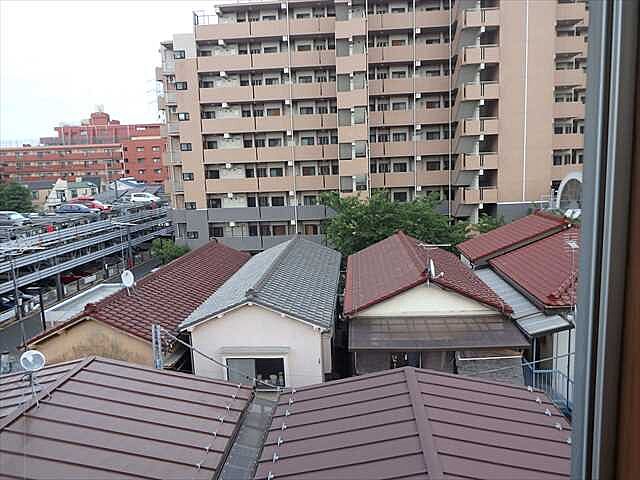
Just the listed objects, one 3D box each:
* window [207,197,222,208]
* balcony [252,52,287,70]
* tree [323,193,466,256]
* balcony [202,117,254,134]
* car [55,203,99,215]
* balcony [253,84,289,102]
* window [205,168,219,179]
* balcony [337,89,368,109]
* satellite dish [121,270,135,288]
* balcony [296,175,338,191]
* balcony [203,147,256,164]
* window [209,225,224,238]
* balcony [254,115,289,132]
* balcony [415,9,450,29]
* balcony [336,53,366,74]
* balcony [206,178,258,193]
[{"bbox_3d":[-10.473,-3.658,44.241,1.450,1.080,0.120,-2,8,4],"label":"window"},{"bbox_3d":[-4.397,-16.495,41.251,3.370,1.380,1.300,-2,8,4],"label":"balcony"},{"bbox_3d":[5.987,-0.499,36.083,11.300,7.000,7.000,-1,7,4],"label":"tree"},{"bbox_3d":[-8.687,-10.943,42.939,4.928,1.350,1.300,-1,7,4],"label":"balcony"},{"bbox_3d":[-29.026,-3.727,53.000,4.500,1.450,1.720,-1,7,8],"label":"car"},{"bbox_3d":[-4.525,-13.859,42.322,3.480,1.350,1.300,-1,8,5],"label":"balcony"},{"bbox_3d":[-10.585,-6.436,43.876,1.380,1.030,0.120,-2,8,4],"label":"window"},{"bbox_3d":[2.838,-12.205,38.749,2.540,1.500,1.300,-1,8,5],"label":"balcony"},{"bbox_3d":[-5.572,1.145,12.856,0.250,0.500,0.460,2,9,28],"label":"satellite dish"},{"bbox_3d":[-0.201,-5.504,43.078,3.927,1.350,1.300,-1,7,4],"label":"balcony"},{"bbox_3d":[-8.564,-8.117,43.282,4.968,1.350,1.300,-1,7,4],"label":"balcony"},{"bbox_3d":[-10.603,-0.871,45.454,1.500,1.250,0.150,-1,8,5],"label":"window"},{"bbox_3d":[-4.192,-10.927,41.984,3.350,1.360,1.300,-2,8,4],"label":"balcony"},{"bbox_3d":[10.176,-19.924,40.630,3.108,1.350,1.300,-1,7,4],"label":"balcony"},{"bbox_3d":[2.692,-14.909,38.011,2.434,1.439,1.300,-1,7,4],"label":"balcony"},{"bbox_3d":[-8.518,-5.371,43.874,5.140,1.350,1.300,-1,8,5],"label":"balcony"}]

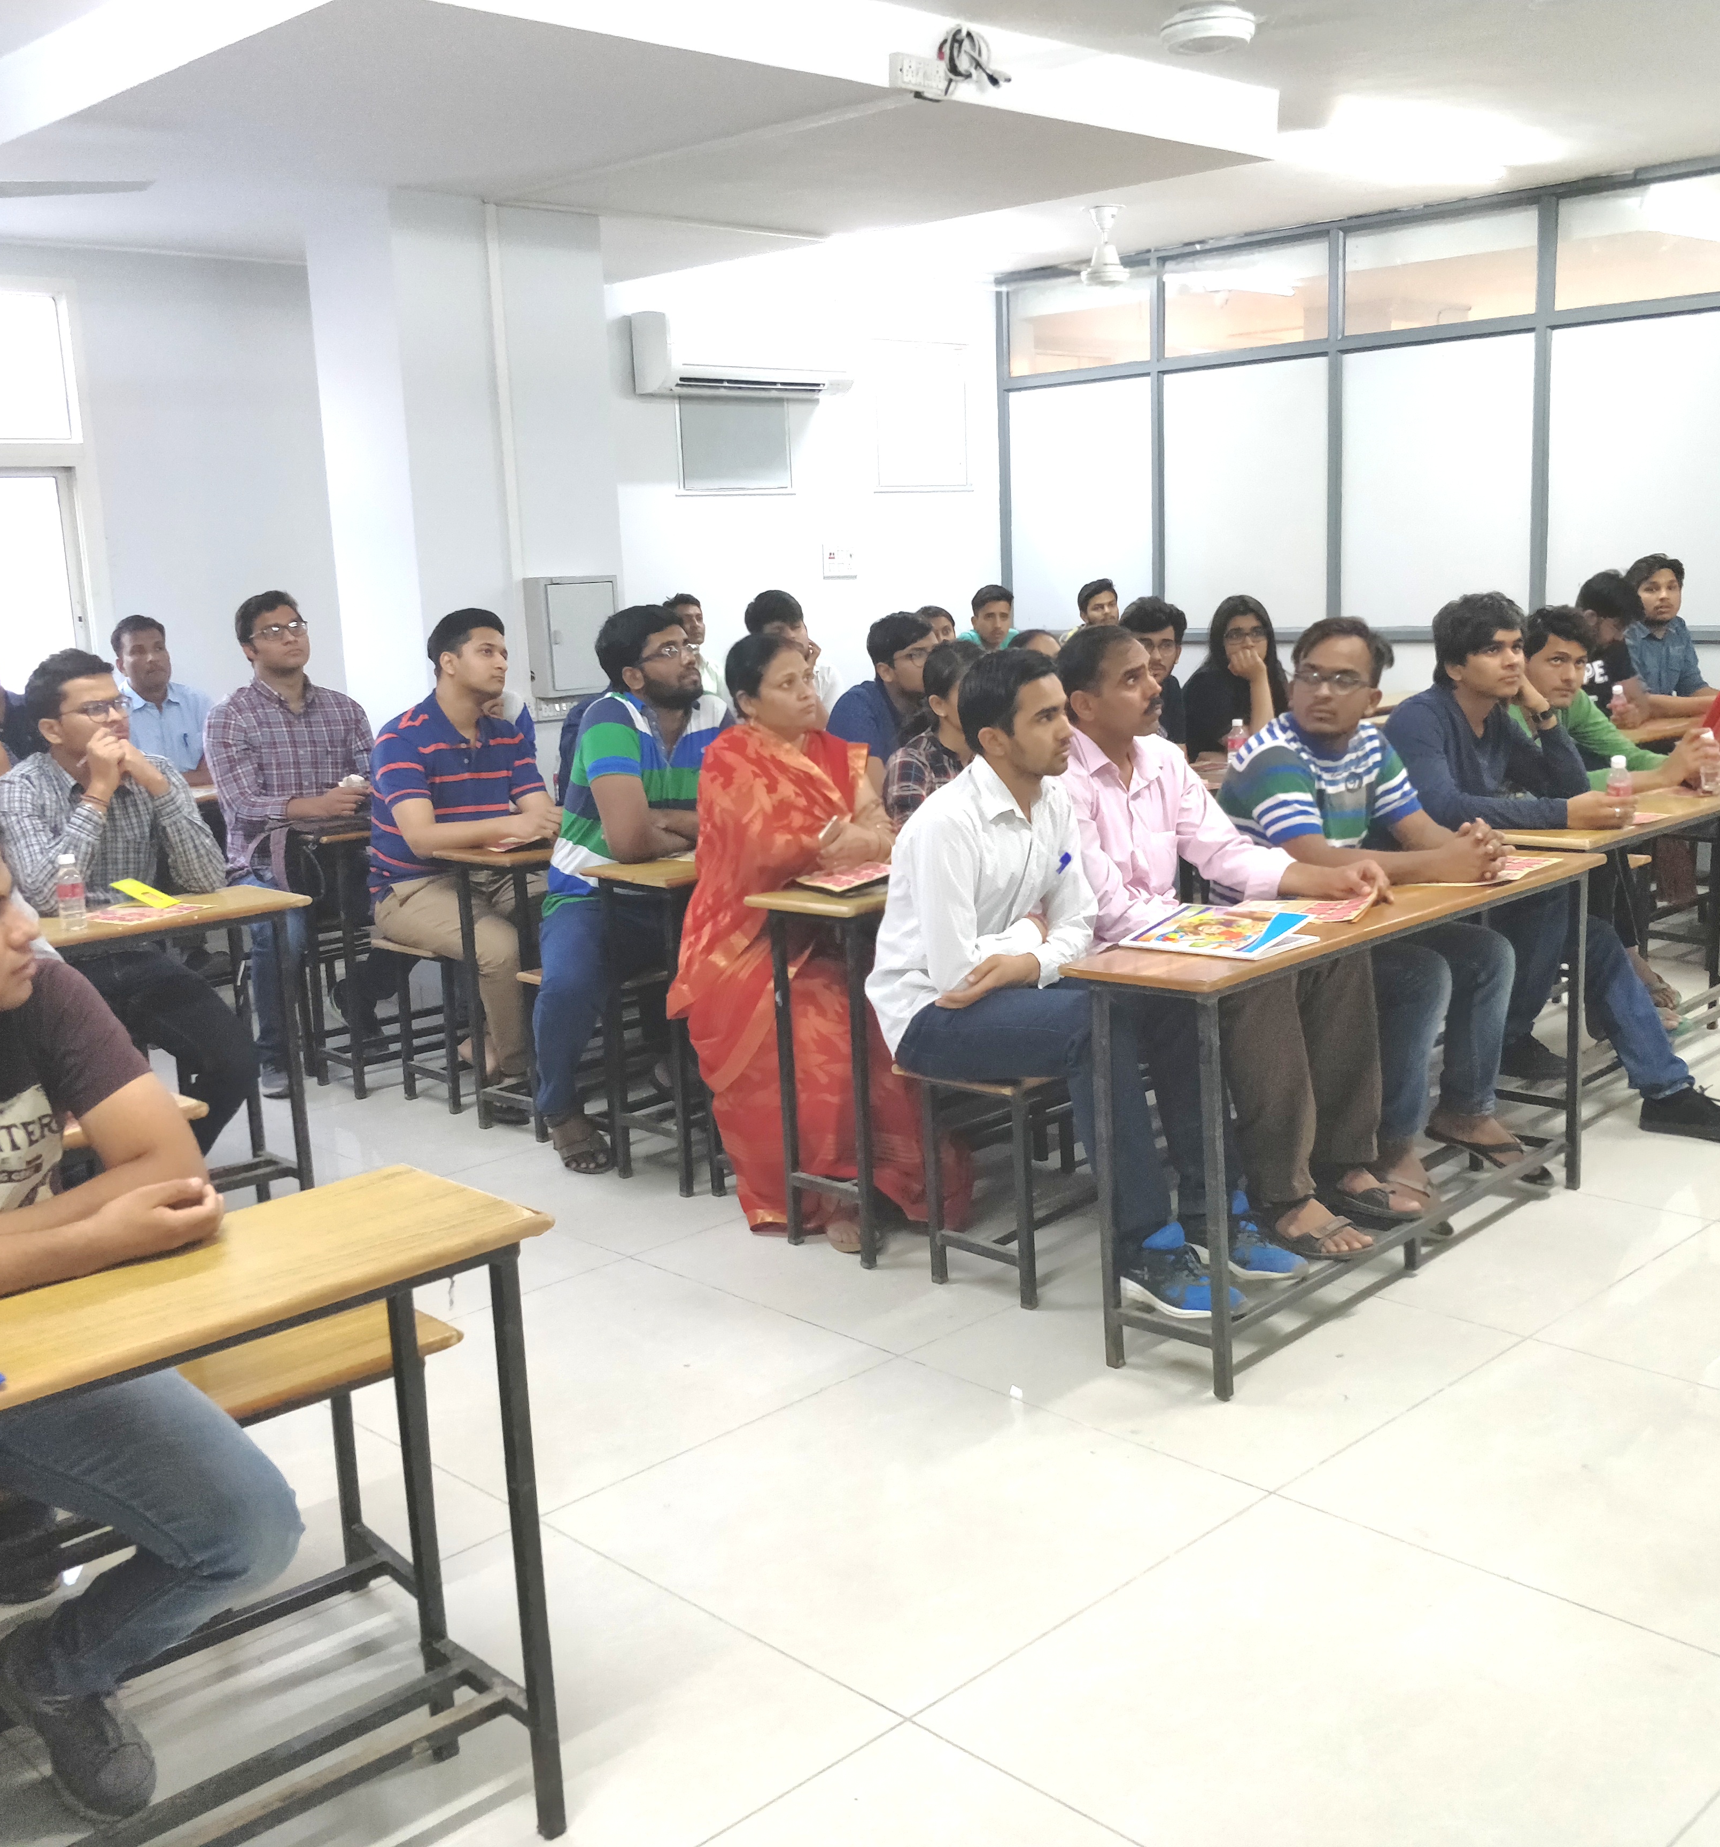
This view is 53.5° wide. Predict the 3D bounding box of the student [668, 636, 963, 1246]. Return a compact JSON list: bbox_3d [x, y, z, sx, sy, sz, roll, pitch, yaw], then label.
[{"bbox_3d":[-0.051,-0.011,3.822,0.550,1.250,0.750,-13,15,-43],"label":"student"}]

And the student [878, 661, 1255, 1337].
[{"bbox_3d":[0.458,0.097,3.553,0.860,1.310,0.500,8,17,39],"label":"student"}]

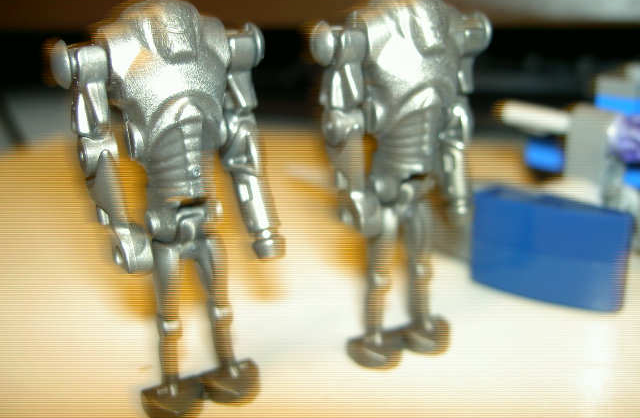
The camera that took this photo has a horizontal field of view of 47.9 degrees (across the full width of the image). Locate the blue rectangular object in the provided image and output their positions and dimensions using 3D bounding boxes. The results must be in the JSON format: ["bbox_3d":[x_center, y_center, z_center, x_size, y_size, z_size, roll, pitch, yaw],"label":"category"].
[{"bbox_3d":[0.036,0.007,0.117,0.025,0.016,0.008,12,22,42],"label":"blue rectangular object"}]

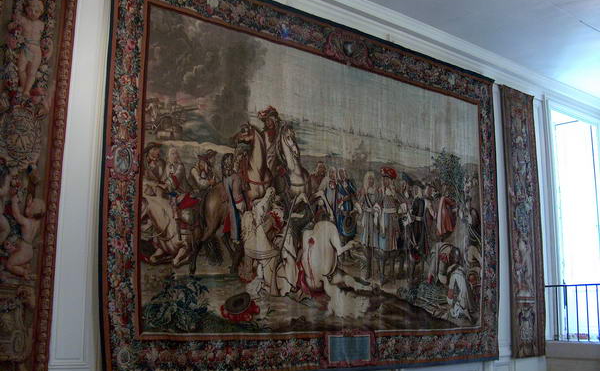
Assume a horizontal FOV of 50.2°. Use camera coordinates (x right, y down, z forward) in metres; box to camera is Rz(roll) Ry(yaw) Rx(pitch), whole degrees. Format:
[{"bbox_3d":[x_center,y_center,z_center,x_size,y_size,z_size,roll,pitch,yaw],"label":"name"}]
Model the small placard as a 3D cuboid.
[{"bbox_3d":[0.536,1.703,6.673,0.689,0.341,0.030,8,-12,-36],"label":"small placard"}]

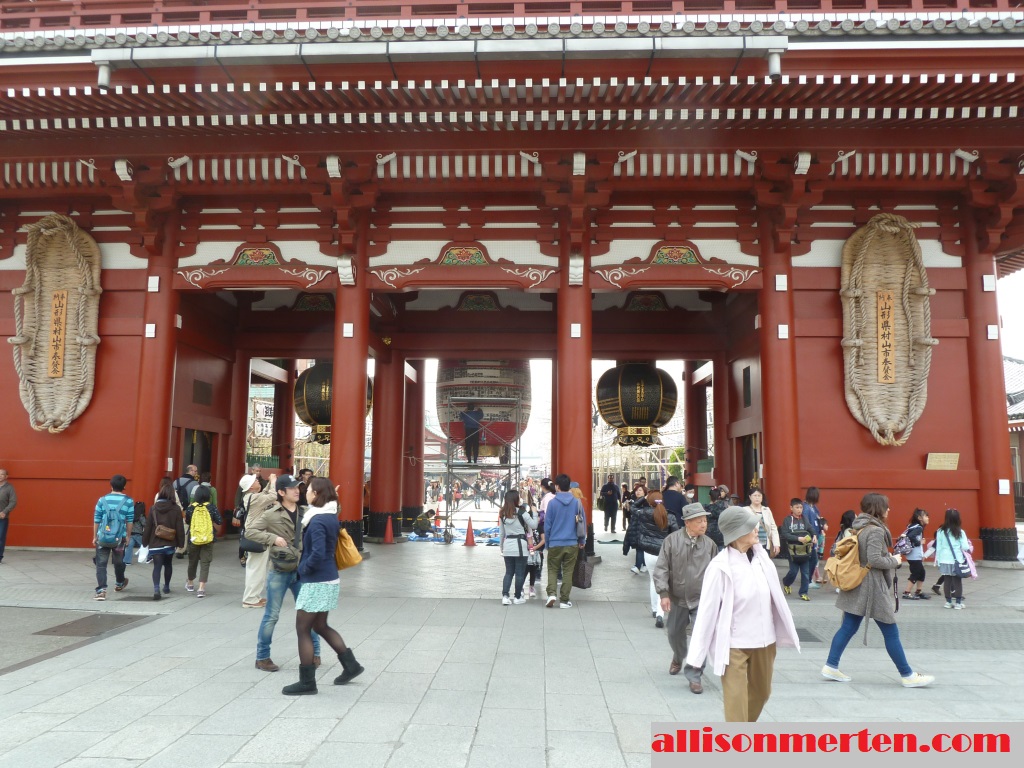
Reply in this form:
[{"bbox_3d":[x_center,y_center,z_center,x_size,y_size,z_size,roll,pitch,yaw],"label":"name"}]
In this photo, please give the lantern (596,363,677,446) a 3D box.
[{"bbox_3d":[3.622,0.409,21.437,2.312,2.799,2.312,0,-7,2],"label":"lantern"}]

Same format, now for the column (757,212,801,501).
[{"bbox_3d":[5.445,-0.118,15.033,0.740,6.924,0.740,0,-7,2],"label":"column"}]

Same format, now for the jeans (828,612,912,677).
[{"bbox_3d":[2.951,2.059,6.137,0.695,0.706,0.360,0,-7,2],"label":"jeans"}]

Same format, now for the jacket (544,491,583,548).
[{"bbox_3d":[0.696,1.796,9.802,0.520,0.750,0.310,1,-7,-2],"label":"jacket"}]

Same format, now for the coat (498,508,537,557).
[{"bbox_3d":[0.060,1.976,9.906,0.480,0.680,0.330,-1,-7,12],"label":"coat"}]

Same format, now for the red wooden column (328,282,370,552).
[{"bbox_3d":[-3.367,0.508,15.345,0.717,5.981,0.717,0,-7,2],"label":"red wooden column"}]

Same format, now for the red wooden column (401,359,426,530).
[{"bbox_3d":[-3.068,1.519,22.997,0.720,5.900,0.720,0,-7,2],"label":"red wooden column"}]

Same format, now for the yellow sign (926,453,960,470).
[{"bbox_3d":[8.424,1.518,14.450,0.595,0.355,0.050,0,13,2],"label":"yellow sign"}]

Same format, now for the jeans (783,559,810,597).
[{"bbox_3d":[4.037,2.675,10.493,0.360,0.680,0.330,-2,-8,18],"label":"jeans"}]

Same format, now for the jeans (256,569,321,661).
[{"bbox_3d":[-1.940,1.968,6.431,0.380,0.820,0.420,-7,-10,44],"label":"jeans"}]

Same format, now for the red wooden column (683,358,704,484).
[{"bbox_3d":[5.699,1.561,22.672,0.710,5.900,0.710,0,-7,2],"label":"red wooden column"}]

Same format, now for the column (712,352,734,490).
[{"bbox_3d":[5.583,1.475,18.878,0.747,5.151,0.747,0,-7,2],"label":"column"}]

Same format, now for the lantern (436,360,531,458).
[{"bbox_3d":[-0.767,0.303,21.101,2.700,3.600,2.700,0,-7,2],"label":"lantern"}]

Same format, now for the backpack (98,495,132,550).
[{"bbox_3d":[-5.339,1.864,9.882,0.400,0.630,0.270,2,-7,-12],"label":"backpack"}]

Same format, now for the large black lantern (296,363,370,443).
[{"bbox_3d":[-5.173,0.363,21.437,2.323,2.788,2.323,0,-7,2],"label":"large black lantern"}]

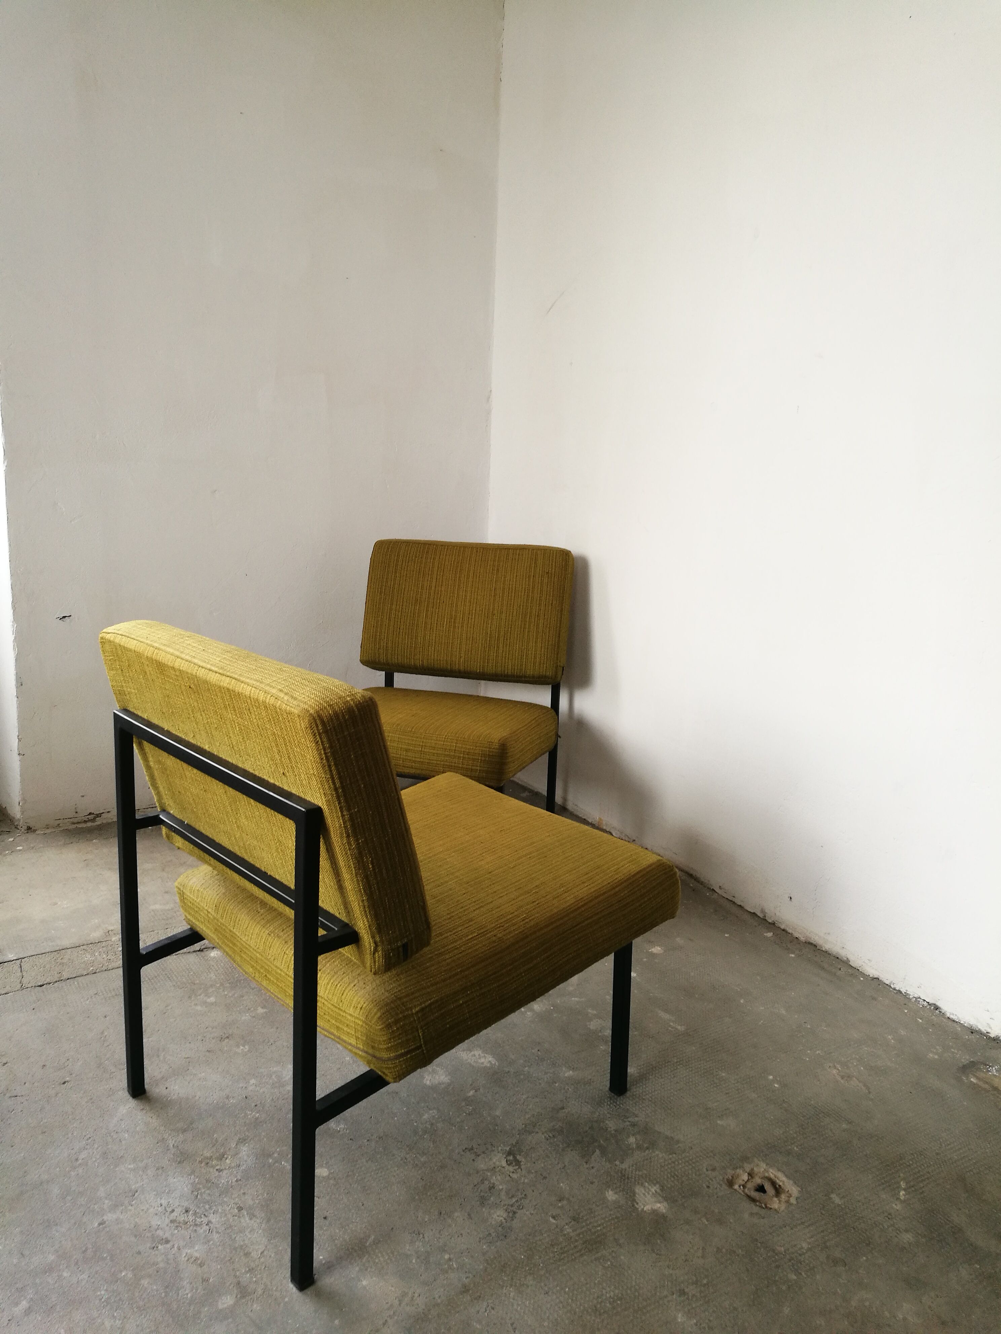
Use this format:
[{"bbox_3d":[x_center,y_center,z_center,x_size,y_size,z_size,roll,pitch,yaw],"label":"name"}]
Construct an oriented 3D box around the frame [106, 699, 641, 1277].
[{"bbox_3d":[-0.182,0.390,1.643,0.633,0.640,0.518,-9,17,-42],"label":"frame"}]

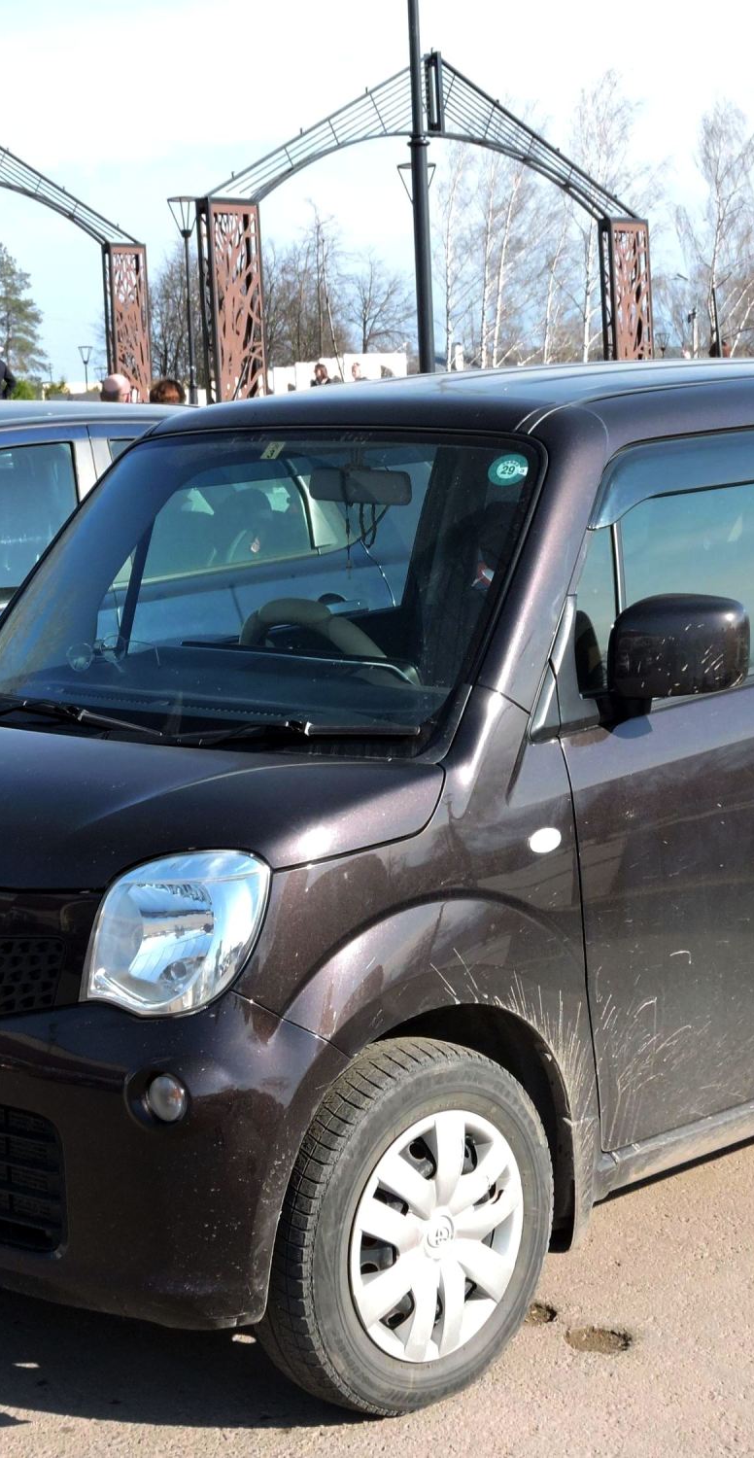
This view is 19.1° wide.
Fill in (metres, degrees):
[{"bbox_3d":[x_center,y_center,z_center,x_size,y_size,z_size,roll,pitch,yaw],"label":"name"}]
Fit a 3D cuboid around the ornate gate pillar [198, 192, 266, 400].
[{"bbox_3d":[-1.607,-4.204,25.209,0.660,3.400,0.320,-9,10,-43],"label":"ornate gate pillar"}]

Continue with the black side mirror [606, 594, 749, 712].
[{"bbox_3d":[0.479,-0.124,3.571,0.130,0.185,0.220,-8,9,-44],"label":"black side mirror"}]

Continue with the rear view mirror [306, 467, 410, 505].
[{"bbox_3d":[-0.032,-0.464,4.300,0.225,0.068,0.038,2,8,29],"label":"rear view mirror"}]

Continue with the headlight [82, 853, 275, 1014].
[{"bbox_3d":[-0.290,0.301,3.326,0.235,0.230,0.215,4,9,38],"label":"headlight"}]

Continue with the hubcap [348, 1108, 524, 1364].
[{"bbox_3d":[0.080,0.798,3.571,0.395,0.395,0.070,-9,10,-44],"label":"hubcap"}]

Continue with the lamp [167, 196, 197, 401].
[{"bbox_3d":[-2.325,-4.692,28.240,0.440,3.900,0.440,5,10,44],"label":"lamp"}]

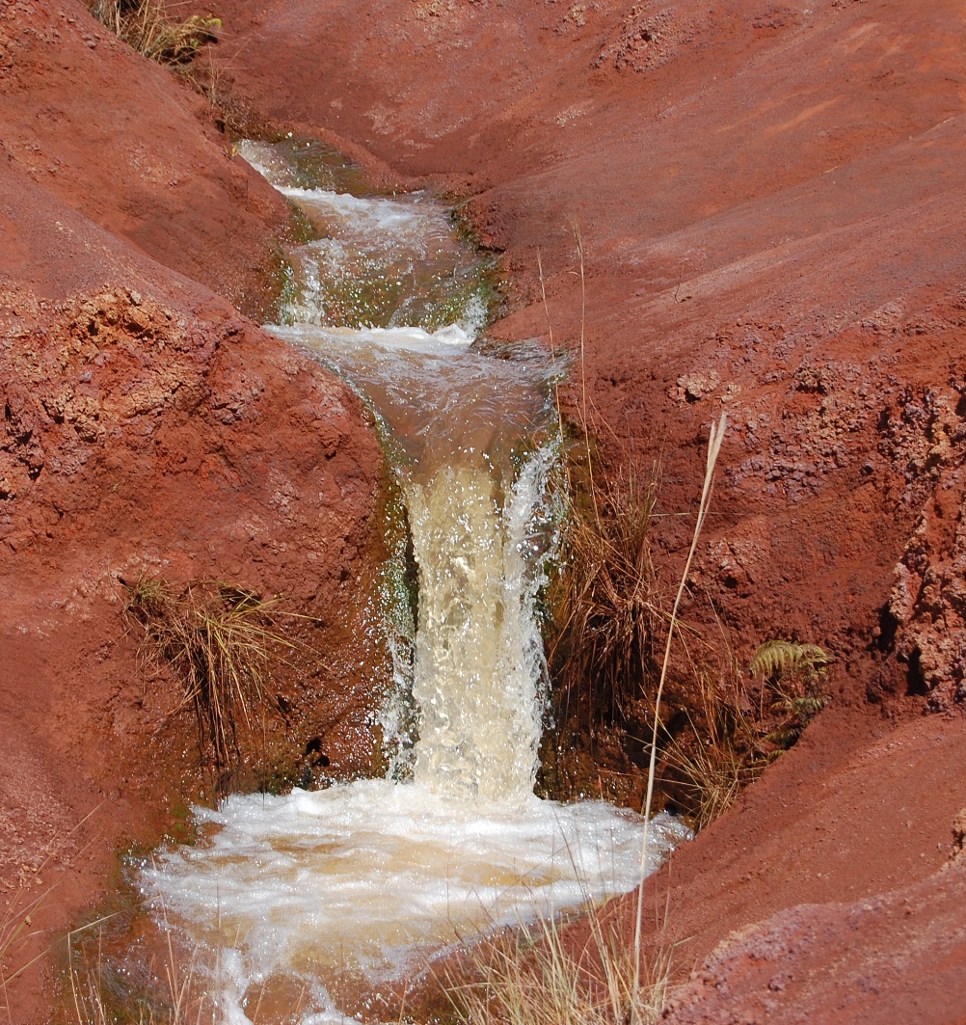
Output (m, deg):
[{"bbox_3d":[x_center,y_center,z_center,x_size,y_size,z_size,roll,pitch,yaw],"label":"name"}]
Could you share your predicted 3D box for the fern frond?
[{"bbox_3d":[0.787,0.382,9.000,0.210,0.085,0.120,0,17,0],"label":"fern frond"}]

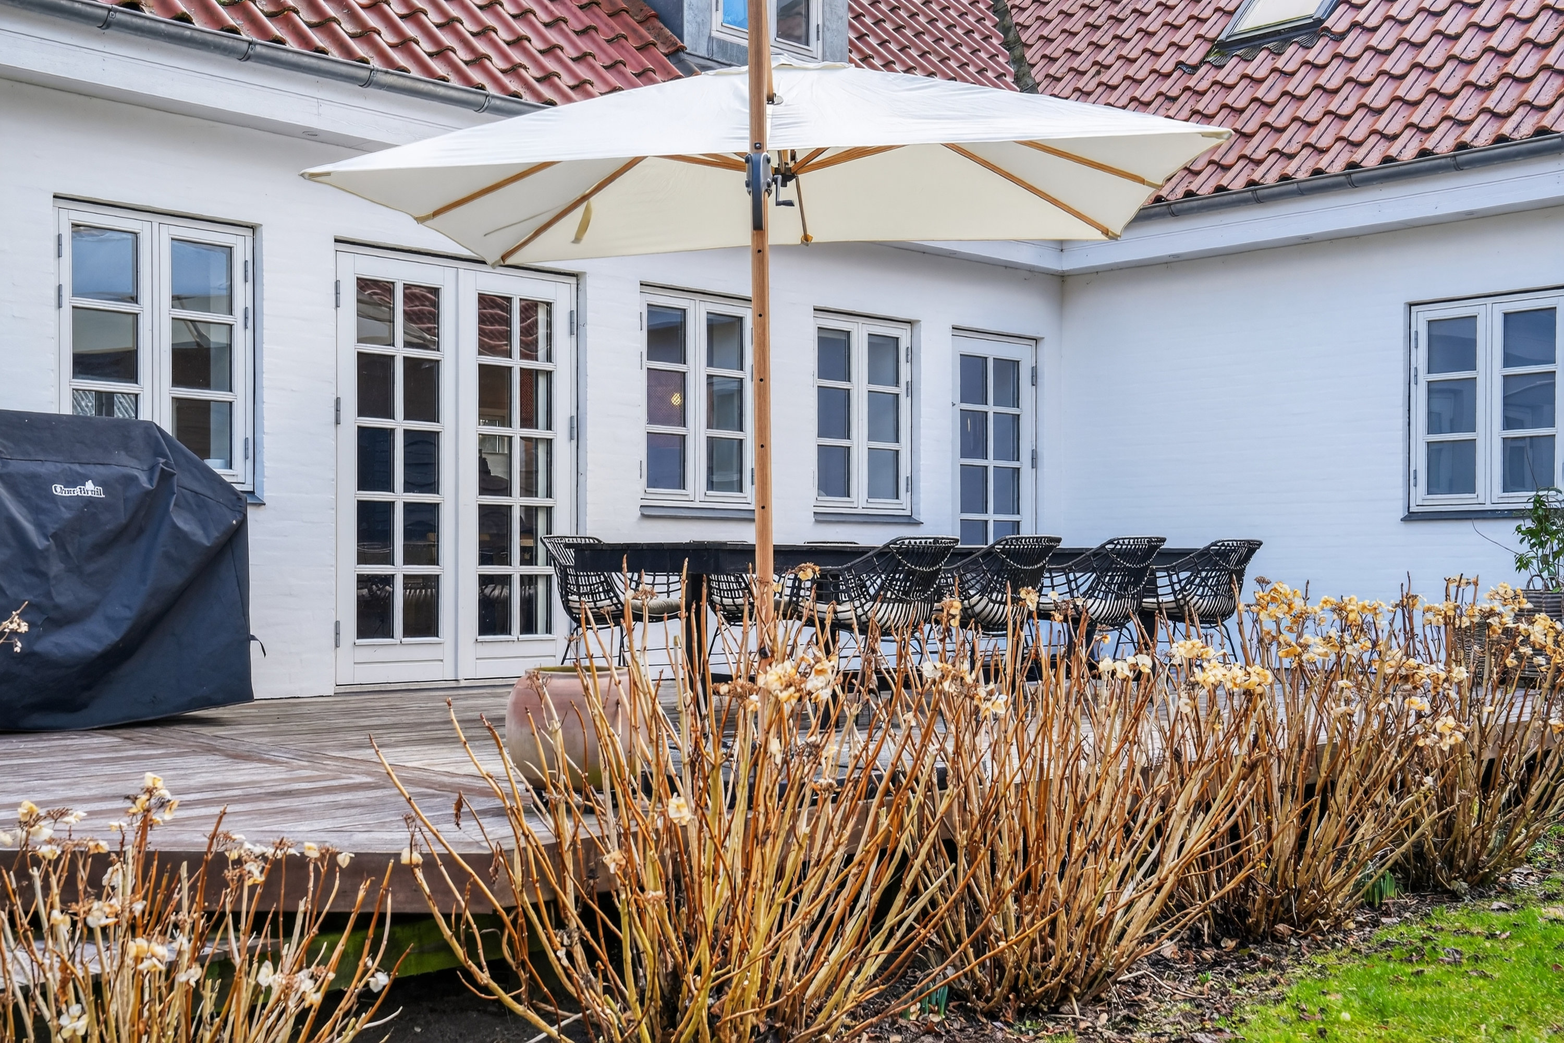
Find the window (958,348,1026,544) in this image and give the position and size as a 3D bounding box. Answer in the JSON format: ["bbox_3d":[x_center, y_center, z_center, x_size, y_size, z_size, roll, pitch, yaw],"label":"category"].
[{"bbox_3d":[1.333,-0.245,12.416,0.060,1.700,0.710,-2,-2,45],"label":"window"}]

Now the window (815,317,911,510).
[{"bbox_3d":[0.450,-0.643,11.546,0.100,1.190,0.902,-2,-2,45],"label":"window"}]

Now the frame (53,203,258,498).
[{"bbox_3d":[-2.740,-0.733,8.313,0.100,1.190,0.927,-2,-2,45],"label":"frame"}]

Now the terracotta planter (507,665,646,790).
[{"bbox_3d":[-0.512,0.520,4.780,0.355,0.300,0.355,0,-2,0],"label":"terracotta planter"}]

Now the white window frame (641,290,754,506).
[{"bbox_3d":[-0.500,-0.670,10.584,0.100,1.190,0.897,-2,-2,45],"label":"white window frame"}]

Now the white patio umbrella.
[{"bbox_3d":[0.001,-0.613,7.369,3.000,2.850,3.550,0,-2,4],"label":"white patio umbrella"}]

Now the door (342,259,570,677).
[{"bbox_3d":[-1.611,-0.252,9.444,0.100,2.090,1.480,-2,-2,45],"label":"door"}]

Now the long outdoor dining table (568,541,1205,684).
[{"bbox_3d":[0.627,0.486,8.556,0.920,0.730,3.360,-2,-2,45],"label":"long outdoor dining table"}]

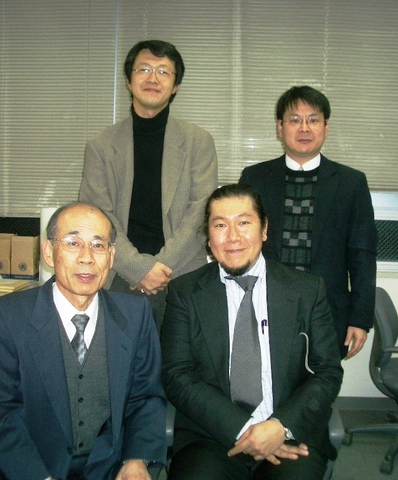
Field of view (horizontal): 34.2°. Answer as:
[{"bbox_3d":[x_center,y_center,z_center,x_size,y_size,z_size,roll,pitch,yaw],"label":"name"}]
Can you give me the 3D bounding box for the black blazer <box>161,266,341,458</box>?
[{"bbox_3d":[0.150,0.359,1.830,0.520,0.570,0.380,2,6,3],"label":"black blazer"}]

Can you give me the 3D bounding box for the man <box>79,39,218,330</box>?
[{"bbox_3d":[-0.195,0.170,2.430,0.500,1.760,0.340,2,6,-2],"label":"man"}]

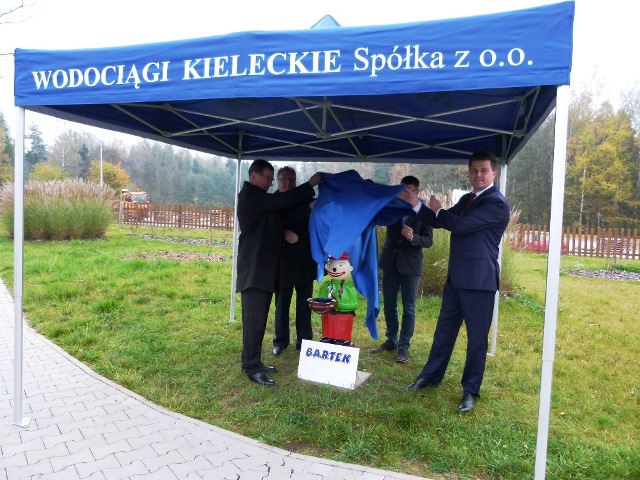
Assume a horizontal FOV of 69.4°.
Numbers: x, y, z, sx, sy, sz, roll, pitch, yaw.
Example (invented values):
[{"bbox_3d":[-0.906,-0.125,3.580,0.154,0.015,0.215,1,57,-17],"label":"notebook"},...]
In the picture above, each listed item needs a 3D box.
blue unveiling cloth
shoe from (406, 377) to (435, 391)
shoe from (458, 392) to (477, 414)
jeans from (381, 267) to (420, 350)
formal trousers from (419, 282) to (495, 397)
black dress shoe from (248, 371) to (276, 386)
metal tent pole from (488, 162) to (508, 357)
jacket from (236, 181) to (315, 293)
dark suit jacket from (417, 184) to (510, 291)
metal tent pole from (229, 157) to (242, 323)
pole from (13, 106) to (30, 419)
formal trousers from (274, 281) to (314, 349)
[{"bbox_3d":[0.333,0.067,3.922,0.886,1.389,0.640,2,4,0],"label":"blue unveiling cloth"},{"bbox_3d":[0.812,1.132,3.710,0.290,0.110,0.105,1,4,-22],"label":"shoe"},{"bbox_3d":[1.095,1.163,3.391,0.105,0.110,0.290,5,4,32],"label":"shoe"},{"bbox_3d":[0.826,0.584,4.626,0.414,0.955,0.295,3,4,17],"label":"jeans"},{"bbox_3d":[1.069,0.658,3.623,0.532,0.965,0.345,5,5,41],"label":"formal trousers"},{"bbox_3d":[-0.474,1.083,3.705,0.290,0.110,0.105,4,4,28],"label":"black dress shoe"},{"bbox_3d":[1.790,0.179,4.663,0.059,2.009,0.059,3,4,17],"label":"metal tent pole"},{"bbox_3d":[-0.364,-0.021,3.810,0.601,0.916,0.492,3,4,6],"label":"jacket"},{"bbox_3d":[1.125,-0.025,3.519,0.522,0.798,0.502,-1,5,-44],"label":"dark suit jacket"},{"bbox_3d":[-0.984,-0.017,5.493,0.059,2.009,0.059,4,5,17],"label":"metal tent pole"},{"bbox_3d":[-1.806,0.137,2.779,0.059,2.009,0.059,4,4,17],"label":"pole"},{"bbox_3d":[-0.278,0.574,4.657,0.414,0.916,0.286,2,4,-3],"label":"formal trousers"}]

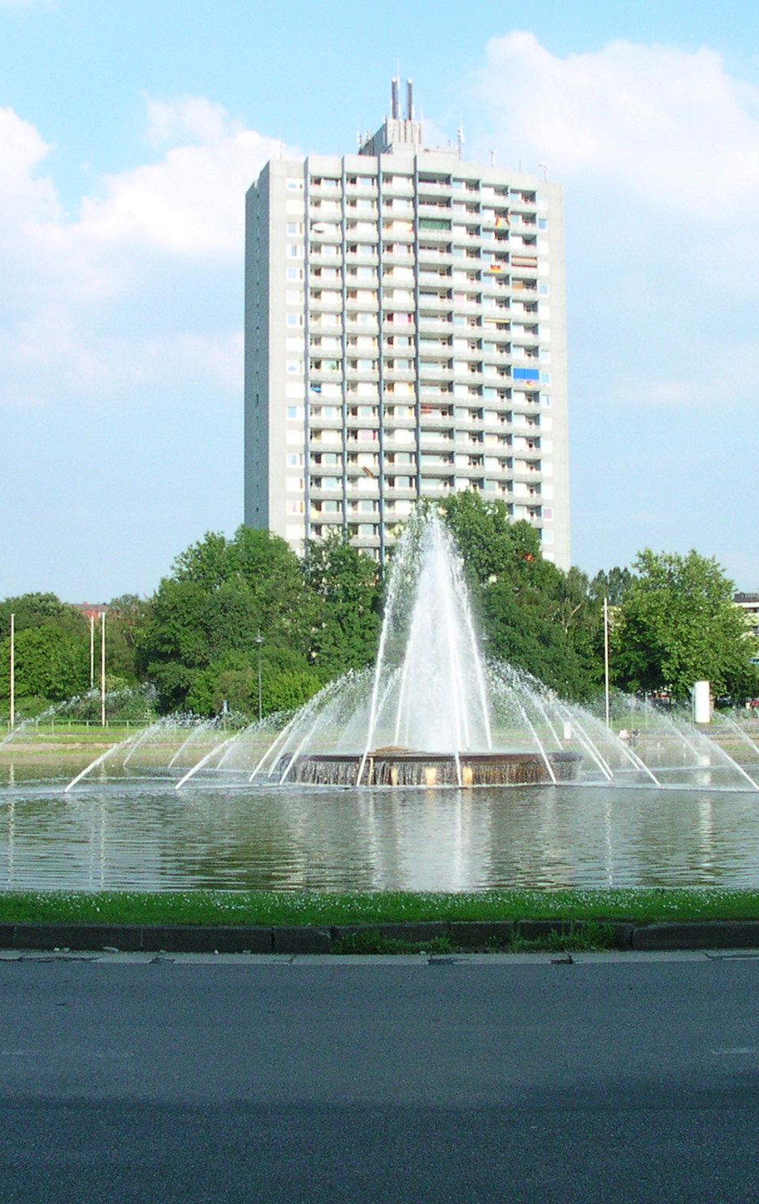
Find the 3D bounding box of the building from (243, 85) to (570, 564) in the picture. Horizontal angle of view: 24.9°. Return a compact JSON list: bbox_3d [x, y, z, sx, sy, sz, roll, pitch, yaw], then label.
[{"bbox_3d":[3.702,-24.474,210.114,37.500,79.000,25.000,1,-4,-16],"label":"building"}]

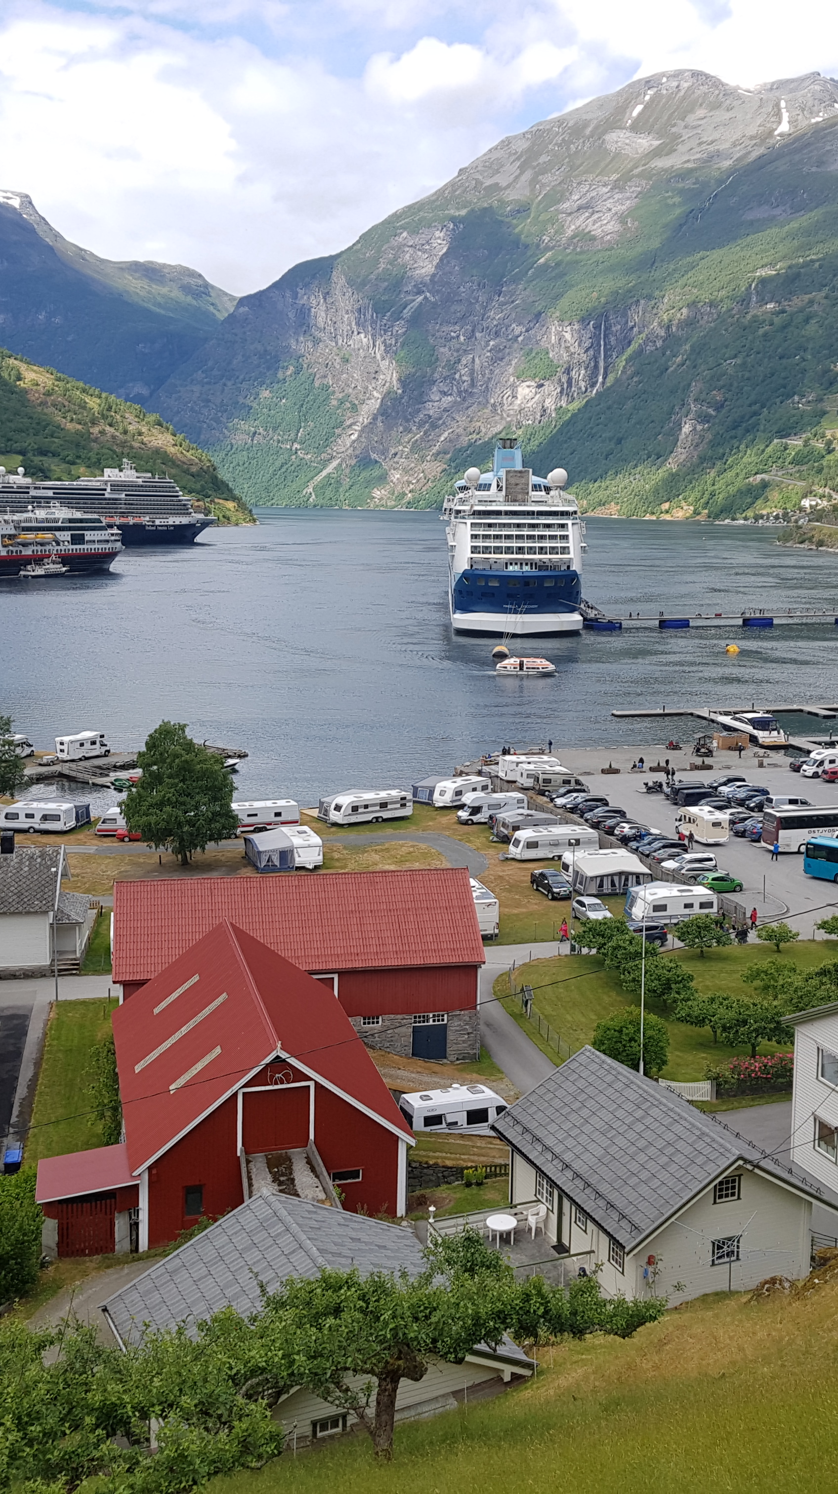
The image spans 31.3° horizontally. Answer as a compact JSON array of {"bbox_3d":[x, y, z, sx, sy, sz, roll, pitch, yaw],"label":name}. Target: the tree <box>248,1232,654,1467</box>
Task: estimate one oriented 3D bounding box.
[{"bbox_3d":[0.617,9.591,24.121,6.400,3.900,4.400,0,10,0],"label":"tree"}]

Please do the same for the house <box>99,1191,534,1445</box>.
[{"bbox_3d":[-2.449,13.881,33.909,8.200,5.100,6.600,-4,11,-25],"label":"house"}]

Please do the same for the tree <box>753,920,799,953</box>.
[{"bbox_3d":[25.990,13.712,108.543,3.243,2.126,3.243,0,10,0],"label":"tree"}]

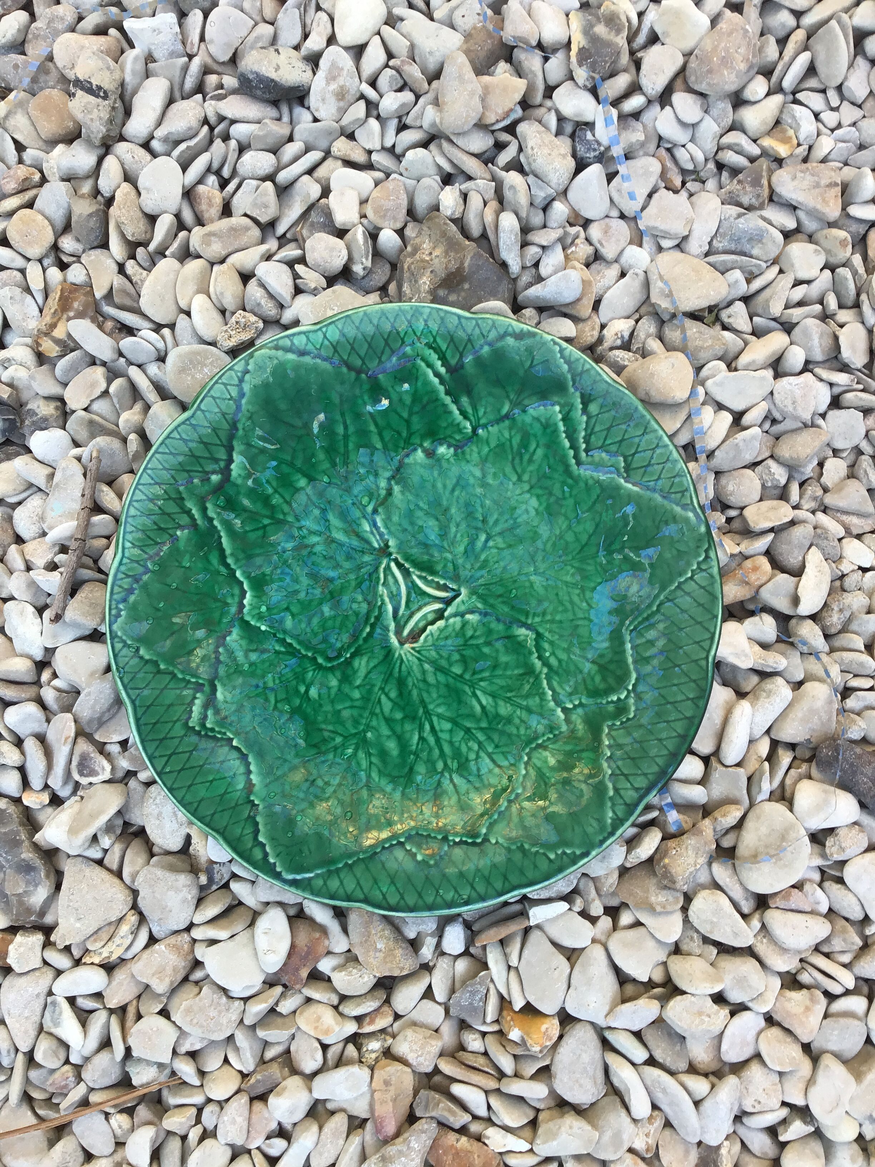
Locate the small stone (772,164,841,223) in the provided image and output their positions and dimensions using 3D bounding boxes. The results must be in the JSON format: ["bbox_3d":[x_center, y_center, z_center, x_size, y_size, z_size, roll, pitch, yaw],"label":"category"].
[{"bbox_3d":[0.147,-0.156,0.416,0.027,0.015,0.023,5,82,0],"label":"small stone"}]

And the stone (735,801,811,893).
[{"bbox_3d":[0.131,0.103,0.410,0.029,0.014,0.035,7,85,1],"label":"stone"}]

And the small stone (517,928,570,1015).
[{"bbox_3d":[0.041,0.151,0.406,0.019,0.012,0.034,-18,85,-2],"label":"small stone"}]

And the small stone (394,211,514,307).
[{"bbox_3d":[0.008,-0.131,0.434,0.048,0.026,0.041,30,85,3],"label":"small stone"}]

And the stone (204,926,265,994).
[{"bbox_3d":[-0.070,0.136,0.375,0.023,0.011,0.020,-23,84,-4],"label":"stone"}]

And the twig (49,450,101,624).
[{"bbox_3d":[-0.132,-0.017,0.386,0.006,0.006,0.067,11,82,0],"label":"twig"}]

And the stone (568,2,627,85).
[{"bbox_3d":[0.068,-0.228,0.443,0.024,0.021,0.034,-8,85,-1],"label":"stone"}]

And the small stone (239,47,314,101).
[{"bbox_3d":[-0.068,-0.215,0.442,0.033,0.018,0.020,8,85,1],"label":"small stone"}]

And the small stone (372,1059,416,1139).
[{"bbox_3d":[-0.017,0.182,0.370,0.015,0.015,0.026,8,82,0],"label":"small stone"}]

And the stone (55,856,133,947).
[{"bbox_3d":[-0.123,0.115,0.374,0.025,0.014,0.031,7,82,0],"label":"stone"}]

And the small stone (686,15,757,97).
[{"bbox_3d":[0.117,-0.213,0.423,0.023,0.019,0.033,29,83,3],"label":"small stone"}]

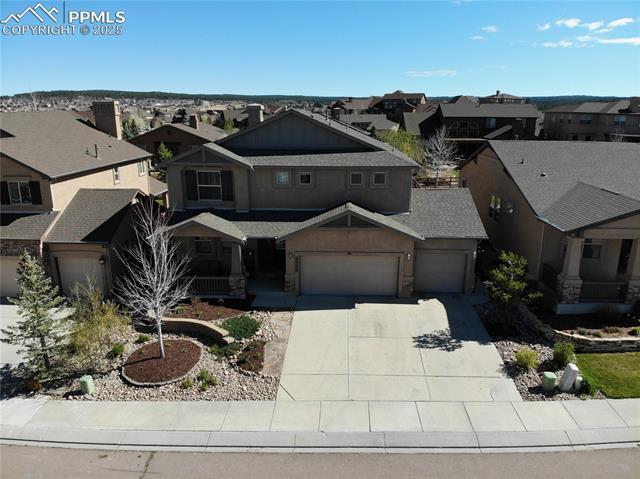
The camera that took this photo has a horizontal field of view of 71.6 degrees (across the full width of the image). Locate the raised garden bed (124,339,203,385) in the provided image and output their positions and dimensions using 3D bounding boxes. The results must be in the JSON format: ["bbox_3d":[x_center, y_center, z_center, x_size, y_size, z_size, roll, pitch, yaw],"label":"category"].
[{"bbox_3d":[-6.150,4.876,17.790,3.200,0.320,3.000,0,17,0],"label":"raised garden bed"}]

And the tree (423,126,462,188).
[{"bbox_3d":[12.400,-8.341,45.078,4.100,6.200,4.100,0,17,0],"label":"tree"}]

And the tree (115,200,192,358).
[{"bbox_3d":[-6.400,1.701,17.051,2.950,6.500,2.950,0,17,0],"label":"tree"}]

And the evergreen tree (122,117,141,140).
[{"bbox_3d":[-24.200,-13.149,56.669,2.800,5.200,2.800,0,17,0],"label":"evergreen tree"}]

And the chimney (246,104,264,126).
[{"bbox_3d":[-4.100,-7.814,27.943,0.950,1.600,1.250,0,18,1],"label":"chimney"}]

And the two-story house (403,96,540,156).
[{"bbox_3d":[18.500,-14.543,60.423,16.000,7.600,12.000,0,17,0],"label":"two-story house"}]

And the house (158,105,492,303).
[{"bbox_3d":[0.300,-3.494,27.209,15.800,9.100,14.200,0,18,1],"label":"house"}]

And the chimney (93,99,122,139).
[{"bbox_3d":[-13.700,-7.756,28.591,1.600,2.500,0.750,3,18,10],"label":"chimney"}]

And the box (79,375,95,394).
[{"bbox_3d":[-8.530,5.325,16.201,0.410,0.620,0.380,0,17,0],"label":"box"}]

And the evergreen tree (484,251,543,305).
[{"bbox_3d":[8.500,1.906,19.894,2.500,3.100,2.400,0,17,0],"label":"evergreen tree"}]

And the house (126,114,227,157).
[{"bbox_3d":[-15.400,-10.215,52.351,10.000,7.000,11.000,6,18,17],"label":"house"}]

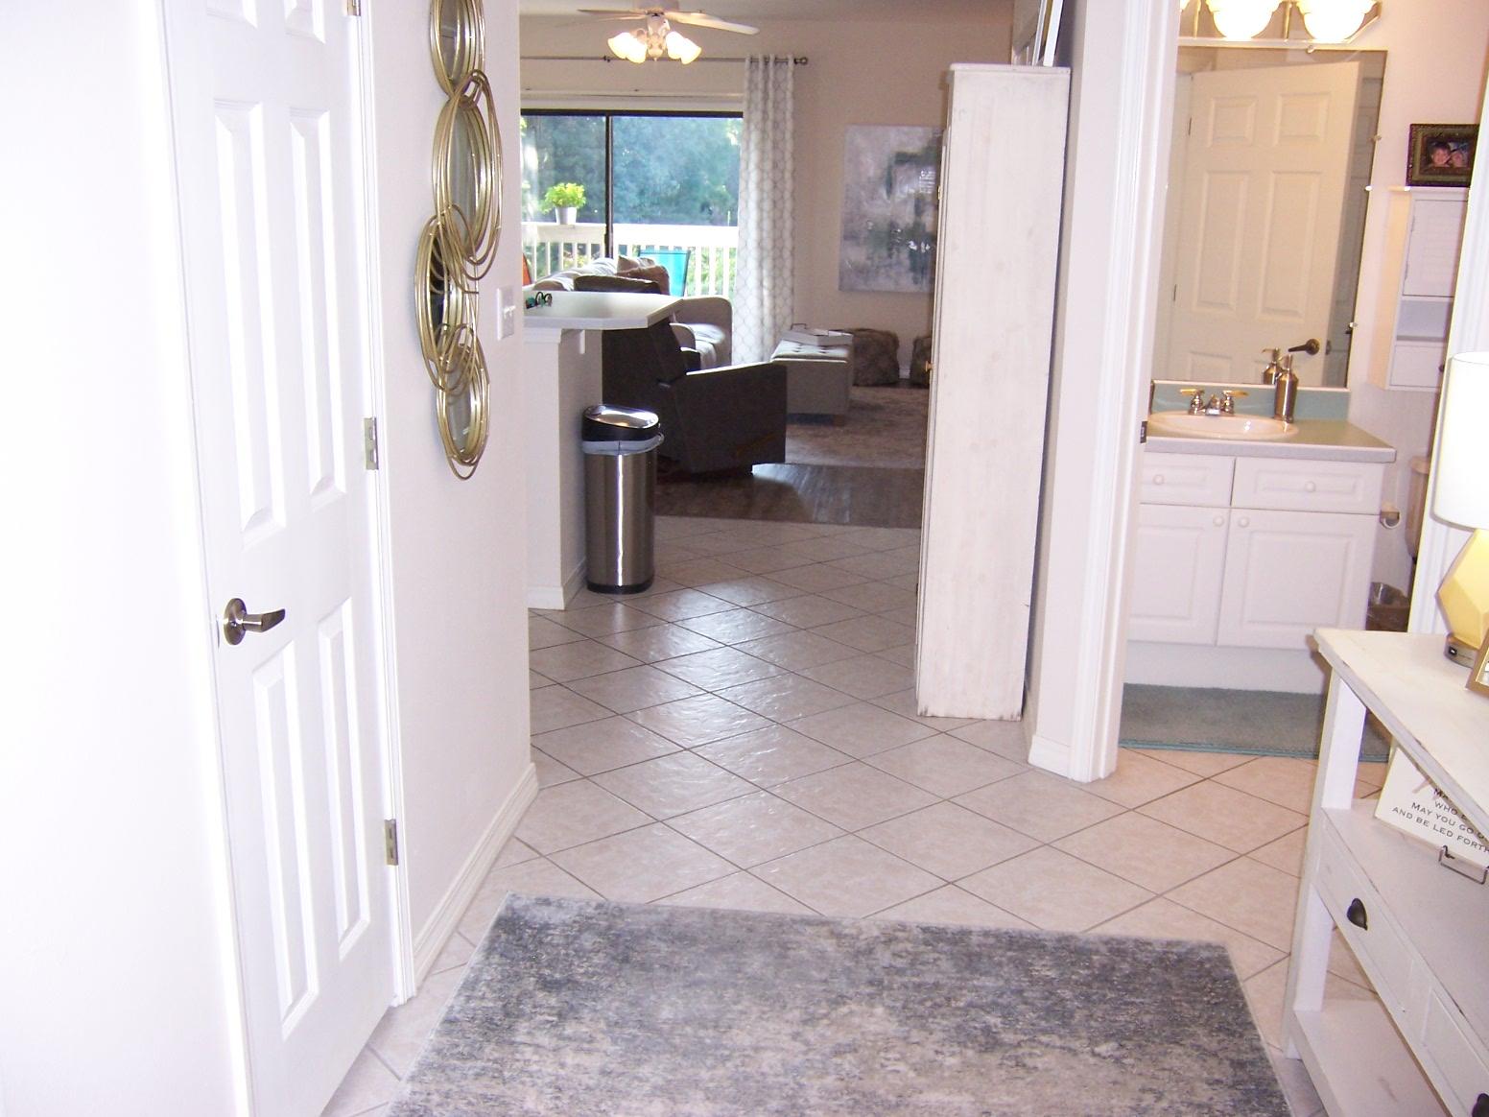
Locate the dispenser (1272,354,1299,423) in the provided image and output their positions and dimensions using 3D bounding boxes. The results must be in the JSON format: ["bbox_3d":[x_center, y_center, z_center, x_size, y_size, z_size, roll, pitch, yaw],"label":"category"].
[{"bbox_3d":[1.769,-0.550,4.627,0.086,0.215,0.073,-5,16,-21],"label":"dispenser"}]

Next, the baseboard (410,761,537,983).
[{"bbox_3d":[-0.583,0.674,3.180,0.015,0.086,0.950,3,15,6],"label":"baseboard"}]

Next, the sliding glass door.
[{"bbox_3d":[-1.060,-2.569,11.657,2.350,2.100,0.100,3,15,6],"label":"sliding glass door"}]

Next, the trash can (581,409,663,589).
[{"bbox_3d":[-0.473,-0.244,5.503,0.285,0.705,0.360,3,15,6],"label":"trash can"}]

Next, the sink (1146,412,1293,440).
[{"bbox_3d":[1.516,-0.350,4.503,0.480,0.160,0.430,3,15,6],"label":"sink"}]

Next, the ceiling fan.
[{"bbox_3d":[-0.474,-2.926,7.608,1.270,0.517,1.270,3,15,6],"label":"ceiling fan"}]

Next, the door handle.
[{"bbox_3d":[-0.675,0.085,1.994,0.056,0.066,0.118,3,15,6],"label":"door handle"}]

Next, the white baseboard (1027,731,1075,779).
[{"bbox_3d":[0.832,0.534,3.836,0.014,0.085,0.145,-10,18,-38],"label":"white baseboard"}]

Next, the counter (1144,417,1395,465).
[{"bbox_3d":[1.490,-0.389,4.491,0.910,0.042,0.565,3,15,6],"label":"counter"}]

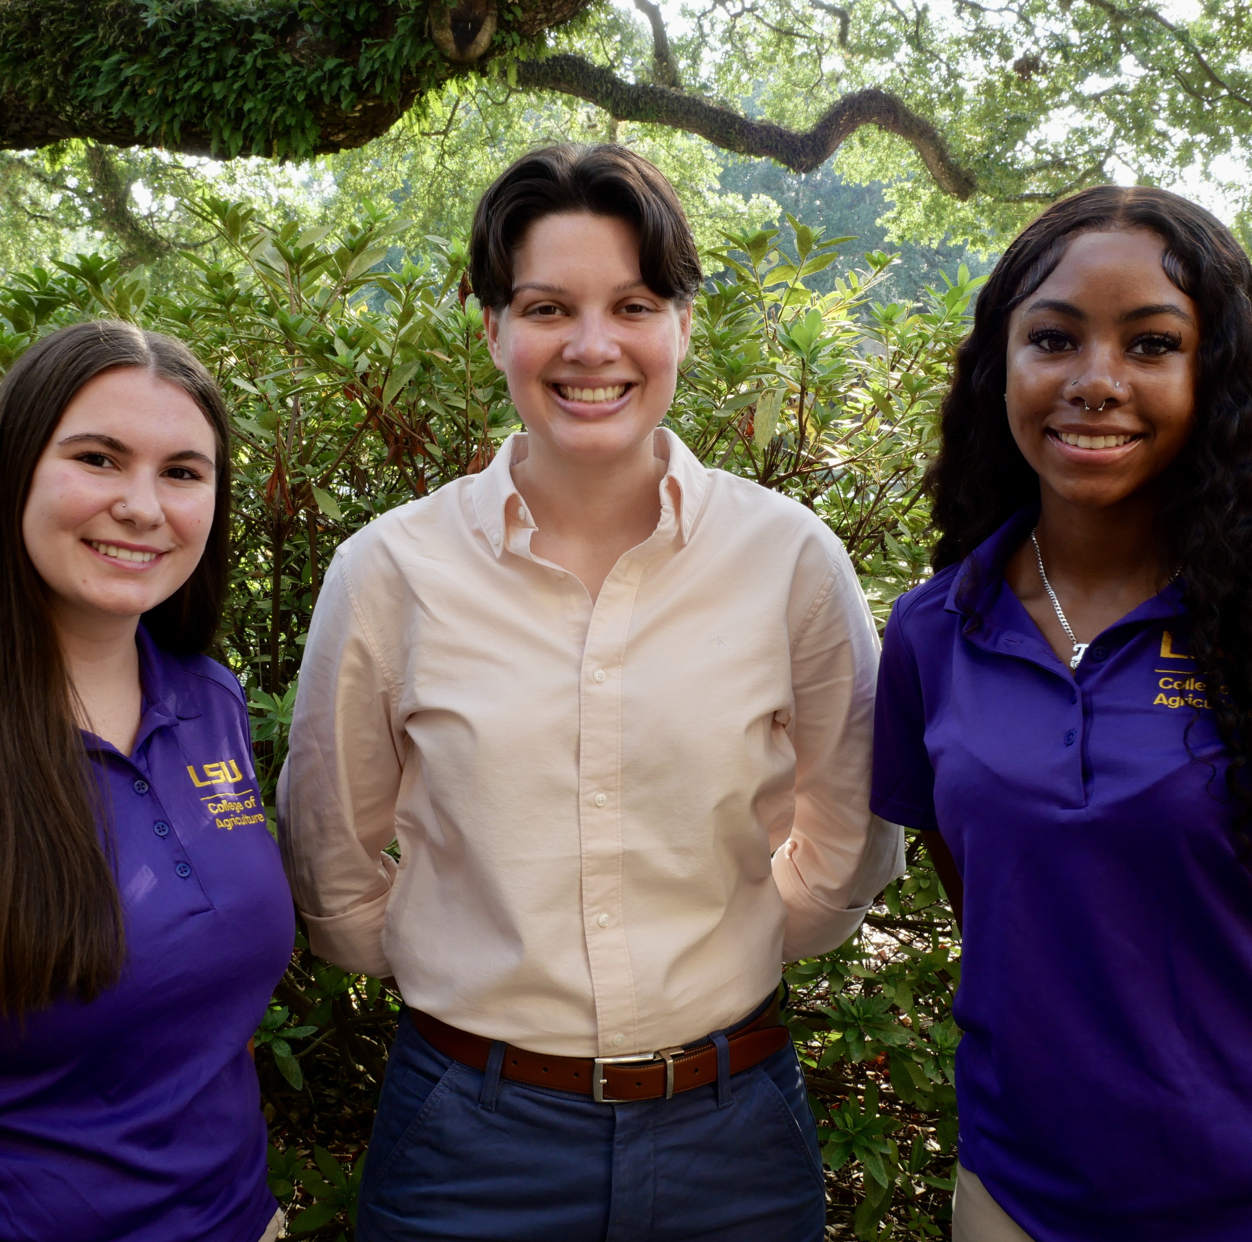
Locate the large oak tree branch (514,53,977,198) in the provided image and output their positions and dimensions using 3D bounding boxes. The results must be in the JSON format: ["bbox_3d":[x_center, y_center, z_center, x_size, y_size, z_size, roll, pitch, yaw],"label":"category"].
[{"bbox_3d":[0.409,-1.690,4.900,1.600,0.470,0.450,0,7,0],"label":"large oak tree branch"}]

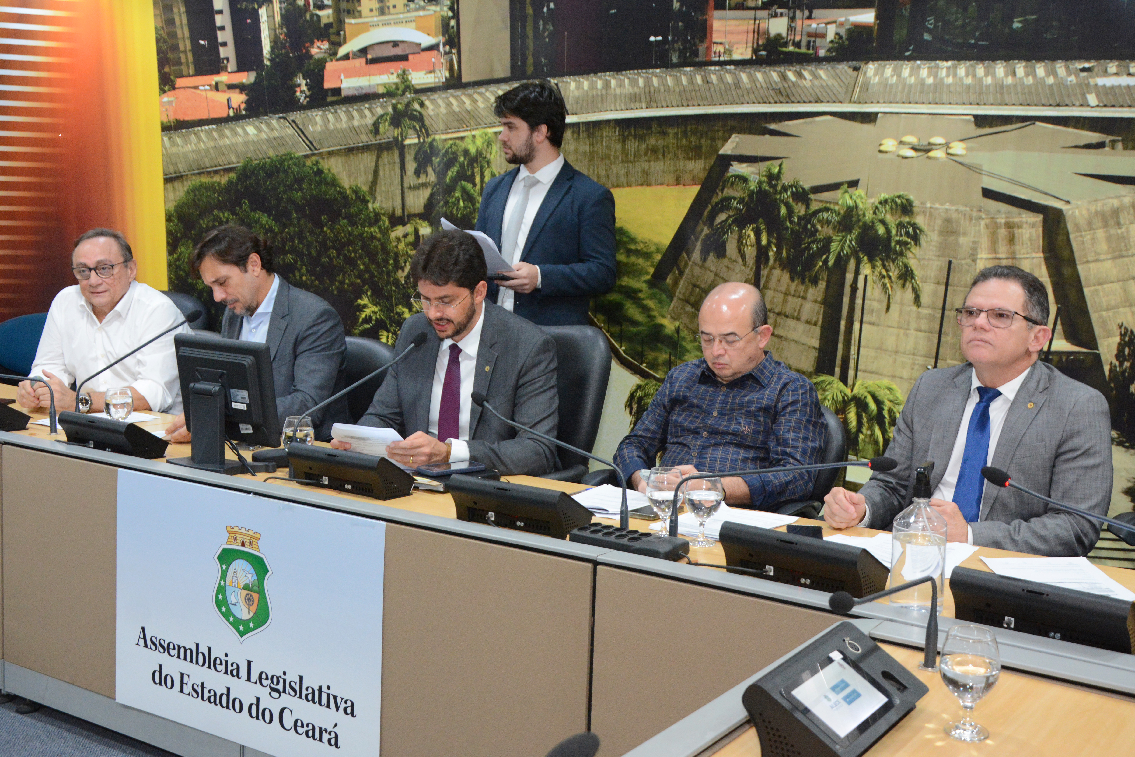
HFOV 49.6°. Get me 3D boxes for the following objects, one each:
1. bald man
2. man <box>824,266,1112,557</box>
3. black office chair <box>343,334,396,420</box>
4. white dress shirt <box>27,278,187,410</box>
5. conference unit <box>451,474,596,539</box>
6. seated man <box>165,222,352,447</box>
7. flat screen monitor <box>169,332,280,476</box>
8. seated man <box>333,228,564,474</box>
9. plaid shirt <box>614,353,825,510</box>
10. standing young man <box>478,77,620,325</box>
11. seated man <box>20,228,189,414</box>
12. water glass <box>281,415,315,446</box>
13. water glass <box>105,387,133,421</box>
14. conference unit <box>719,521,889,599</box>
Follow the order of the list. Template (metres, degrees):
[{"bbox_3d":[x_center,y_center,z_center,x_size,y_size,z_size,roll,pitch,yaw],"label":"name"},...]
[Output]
[{"bbox_3d":[0.322,0.395,2.915,0.530,1.225,0.700,6,7,32],"label":"bald man"},{"bbox_3d":[0.855,0.431,2.595,0.600,1.300,0.820,9,13,40],"label":"man"},{"bbox_3d":[-0.876,0.390,3.724,0.620,0.980,0.640,7,12,33],"label":"black office chair"},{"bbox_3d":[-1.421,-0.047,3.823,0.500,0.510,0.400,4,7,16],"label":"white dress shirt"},{"bbox_3d":[-0.091,0.246,2.429,0.256,0.092,0.140,6,7,32],"label":"conference unit"},{"bbox_3d":[-0.961,0.227,3.561,0.560,1.310,0.700,6,7,32],"label":"seated man"},{"bbox_3d":[-0.839,0.049,2.952,0.310,0.308,0.200,6,7,29],"label":"flat screen monitor"},{"bbox_3d":[-0.323,0.322,3.138,0.580,1.320,0.820,6,11,30],"label":"seated man"},{"bbox_3d":[0.370,0.173,2.962,0.510,0.500,0.410,6,7,32],"label":"plaid shirt"},{"bbox_3d":[-0.104,0.006,3.700,0.520,1.790,0.380,6,7,32],"label":"standing young man"},{"bbox_3d":[-1.522,0.226,3.723,0.560,1.300,0.800,4,11,23],"label":"seated man"},{"bbox_3d":[-0.671,0.169,3.081,0.081,0.143,0.081,0,10,0],"label":"water glass"},{"bbox_3d":[-1.255,0.102,3.453,0.081,0.143,0.081,0,10,0],"label":"water glass"},{"bbox_3d":[0.406,0.303,2.103,0.256,0.092,0.140,7,8,37],"label":"conference unit"}]

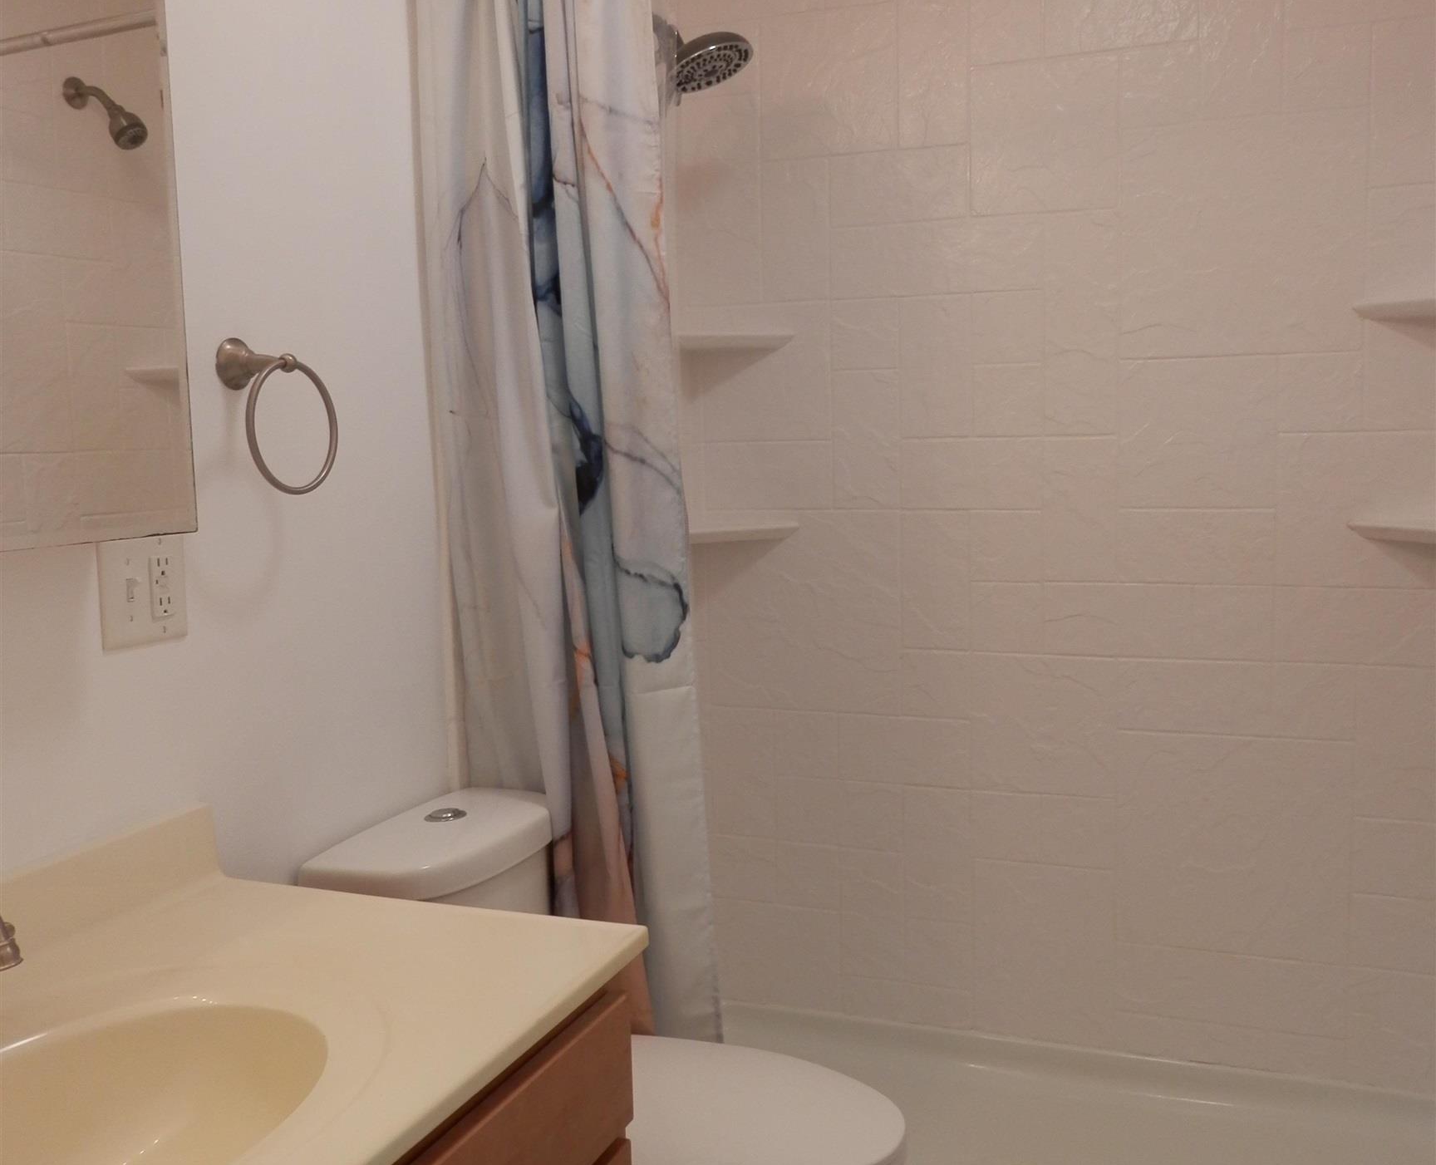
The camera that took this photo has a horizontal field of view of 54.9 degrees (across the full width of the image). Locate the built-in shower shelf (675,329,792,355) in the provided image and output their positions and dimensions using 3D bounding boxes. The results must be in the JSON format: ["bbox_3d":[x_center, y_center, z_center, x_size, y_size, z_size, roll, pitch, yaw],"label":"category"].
[{"bbox_3d":[0.002,-0.474,2.722,0.237,0.031,0.237,1,7,21],"label":"built-in shower shelf"}]

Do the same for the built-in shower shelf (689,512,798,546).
[{"bbox_3d":[0.010,-0.090,2.763,0.237,0.030,0.237,1,7,21],"label":"built-in shower shelf"}]

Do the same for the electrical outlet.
[{"bbox_3d":[-0.607,0.007,1.475,0.014,0.115,0.116,1,7,21],"label":"electrical outlet"}]

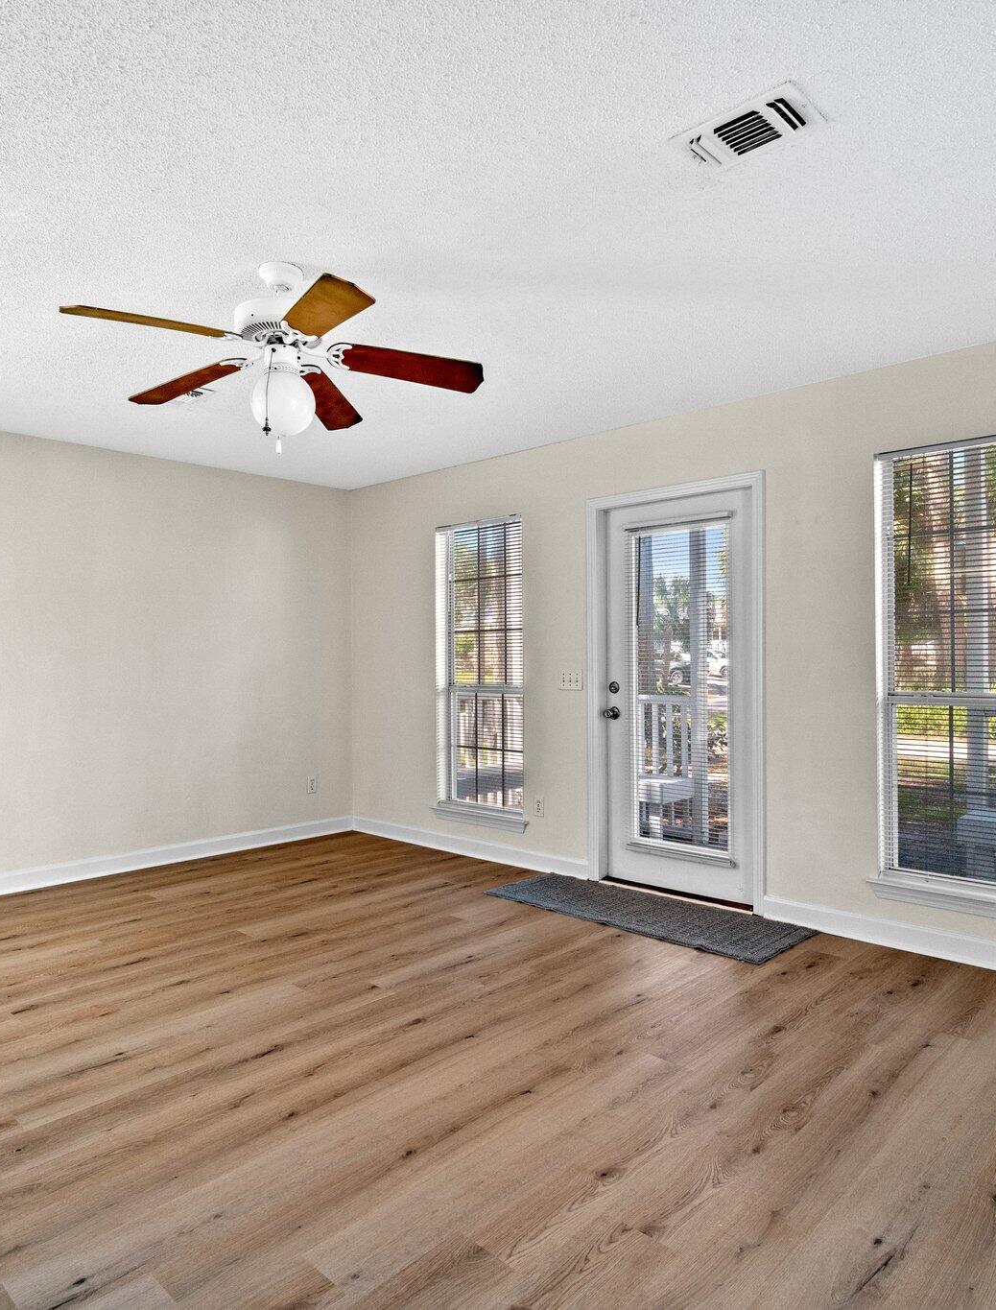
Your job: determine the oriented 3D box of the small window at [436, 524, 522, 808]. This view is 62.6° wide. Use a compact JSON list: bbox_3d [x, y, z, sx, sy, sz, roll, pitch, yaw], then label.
[{"bbox_3d":[-0.092,0.071,5.194,0.758,1.813,0.101,-1,0,43],"label":"small window"}]

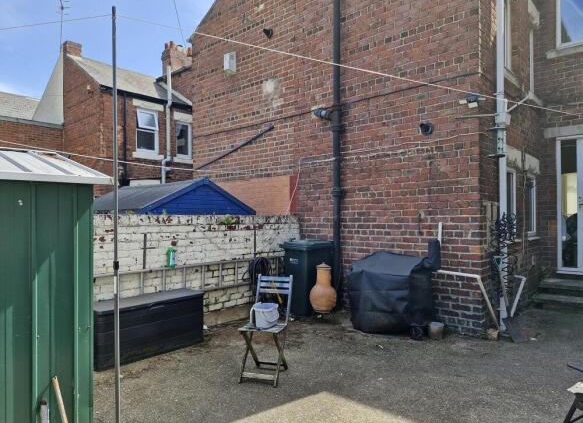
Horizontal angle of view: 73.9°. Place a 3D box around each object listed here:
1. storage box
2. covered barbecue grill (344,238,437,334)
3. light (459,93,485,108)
[{"bbox_3d":[-1.579,1.234,4.231,0.430,0.570,1.190,-1,-2,41],"label":"storage box"},{"bbox_3d":[1.328,0.947,4.966,1.000,1.180,0.570,-1,-2,35],"label":"covered barbecue grill"},{"bbox_3d":[2.183,-1.346,4.696,0.260,0.140,0.170,-1,-2,35],"label":"light"}]

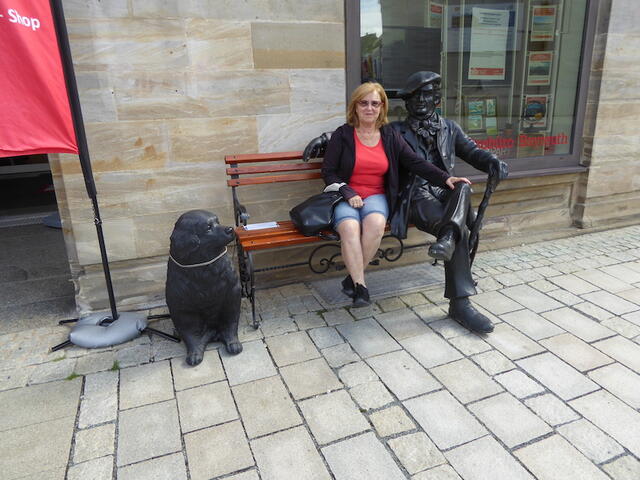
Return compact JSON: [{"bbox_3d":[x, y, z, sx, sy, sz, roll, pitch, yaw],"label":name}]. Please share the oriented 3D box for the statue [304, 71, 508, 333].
[{"bbox_3d":[0.578,-0.266,2.625,1.092,1.328,1.014,-8,18,-20],"label":"statue"}]

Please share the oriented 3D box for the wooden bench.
[{"bbox_3d":[0.230,-0.104,2.868,1.542,0.896,0.492,-8,18,-20],"label":"wooden bench"}]

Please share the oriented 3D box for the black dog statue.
[{"bbox_3d":[-0.595,0.176,2.354,0.384,0.714,0.498,-7,18,-16],"label":"black dog statue"}]

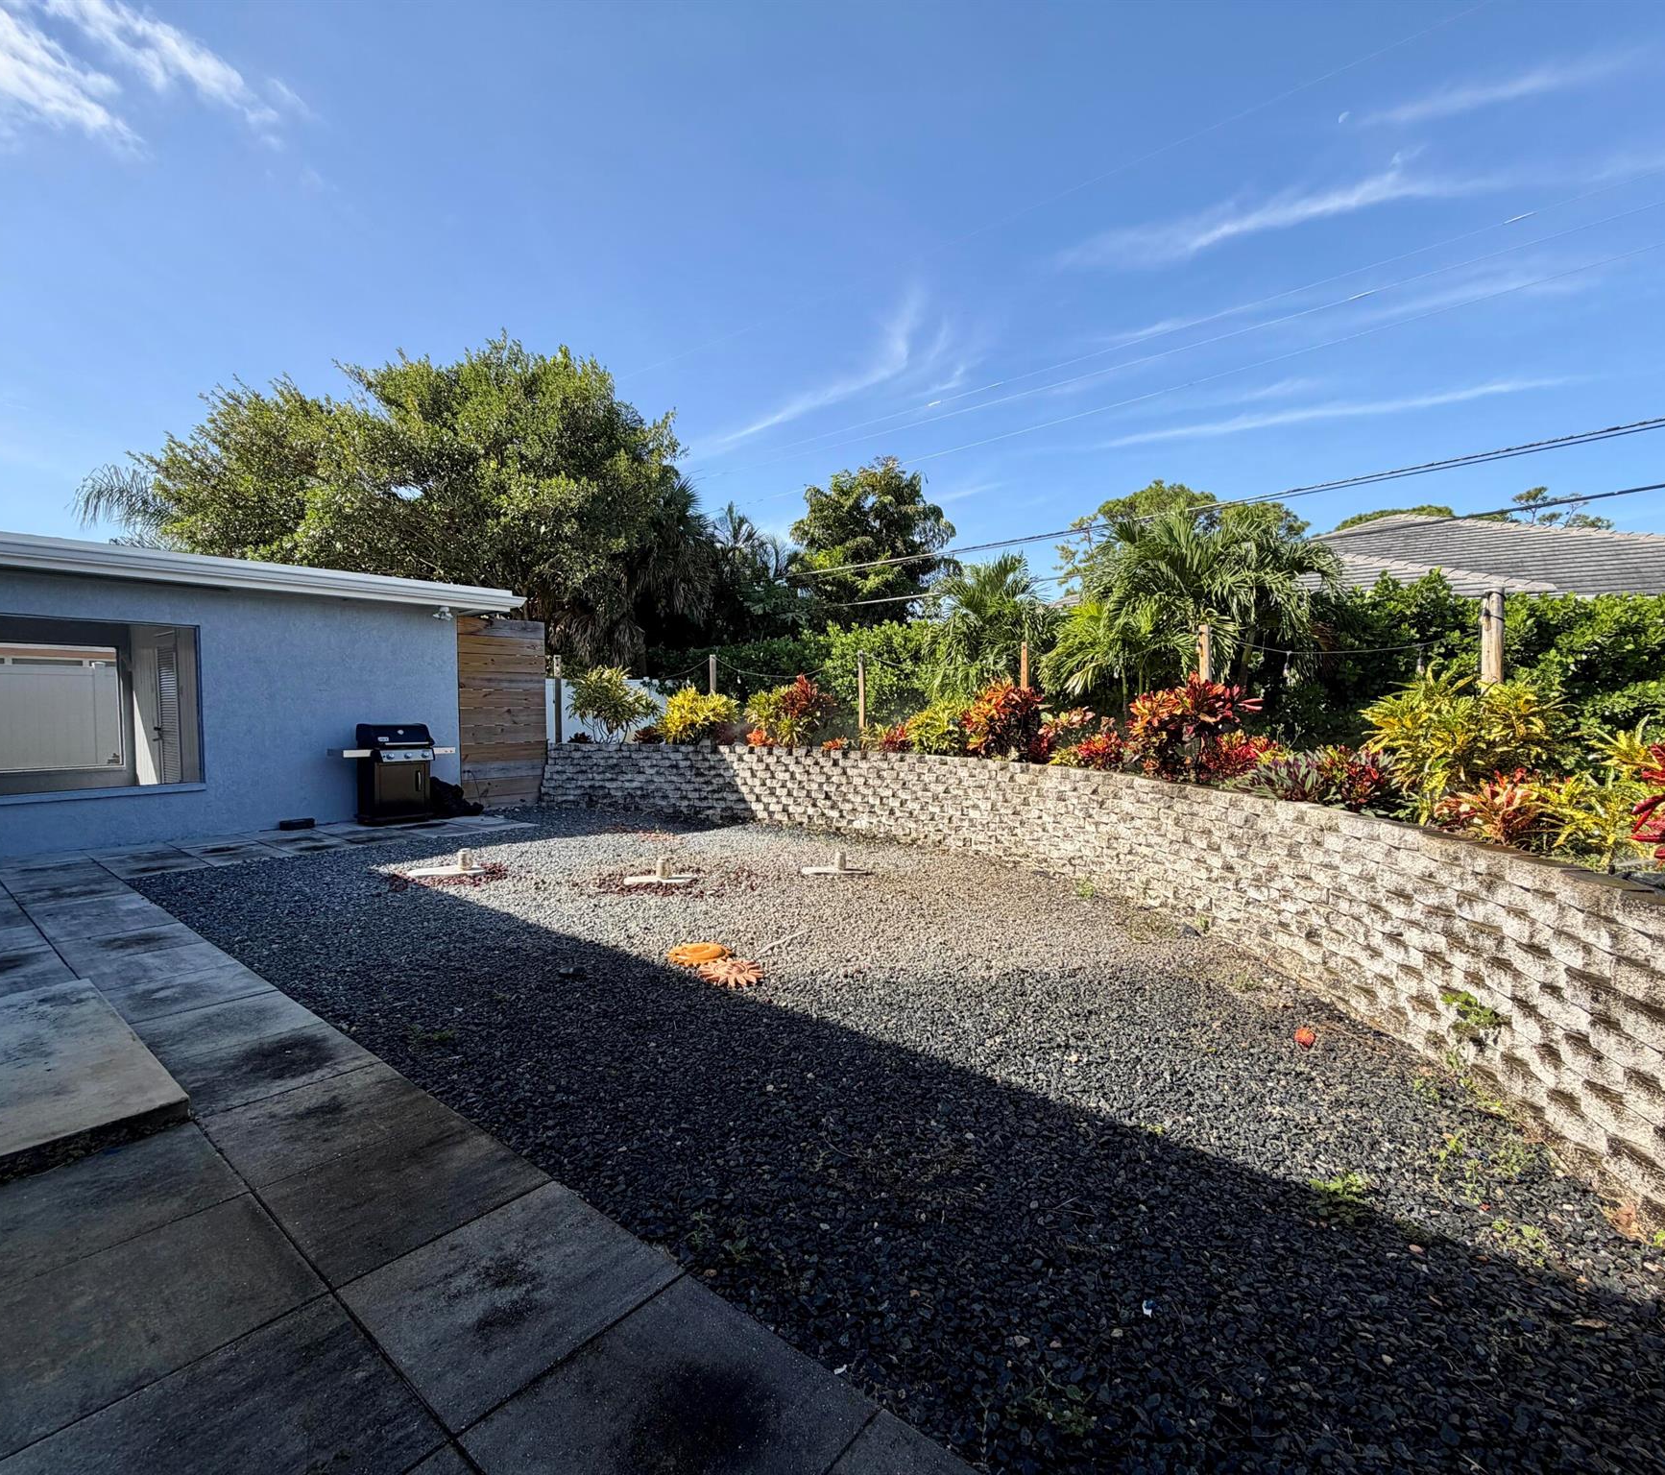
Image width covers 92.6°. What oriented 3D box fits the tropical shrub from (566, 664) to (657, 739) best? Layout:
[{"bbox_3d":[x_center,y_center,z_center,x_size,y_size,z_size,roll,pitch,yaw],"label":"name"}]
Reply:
[{"bbox_3d":[-3.124,-0.460,11.350,1.280,1.100,1.150,0,3,-15],"label":"tropical shrub"}]

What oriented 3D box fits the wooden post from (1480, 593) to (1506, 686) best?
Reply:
[{"bbox_3d":[3.605,-0.196,4.376,0.095,1.214,0.095,3,3,39],"label":"wooden post"}]

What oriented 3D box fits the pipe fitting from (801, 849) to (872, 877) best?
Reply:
[{"bbox_3d":[0.023,1.036,6.706,0.570,0.190,0.280,0,3,0],"label":"pipe fitting"}]

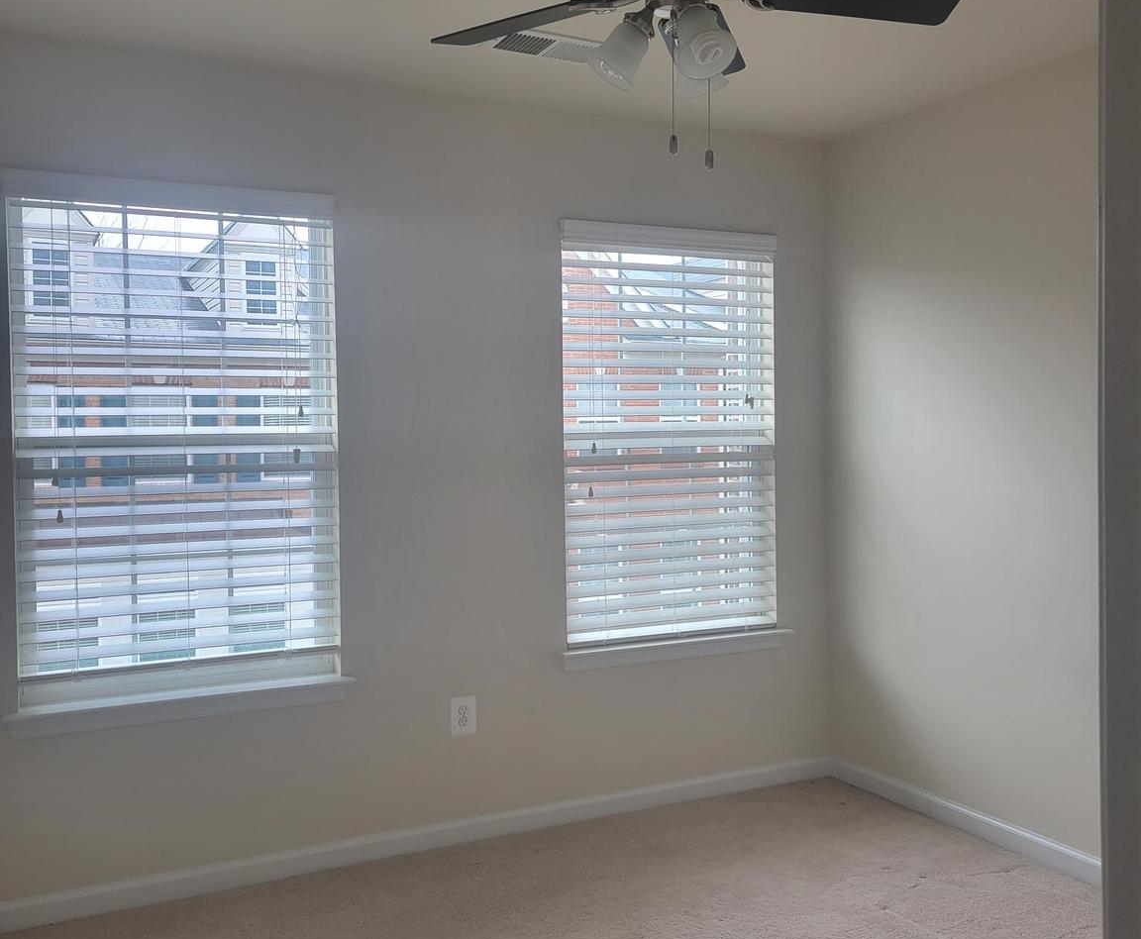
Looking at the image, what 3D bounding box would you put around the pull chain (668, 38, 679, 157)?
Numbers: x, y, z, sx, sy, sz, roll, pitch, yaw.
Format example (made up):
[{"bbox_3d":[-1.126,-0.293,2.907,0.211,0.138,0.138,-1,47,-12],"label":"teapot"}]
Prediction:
[{"bbox_3d":[0.200,-0.729,2.212,0.016,0.240,0.016,-2,2,-27],"label":"pull chain"}]

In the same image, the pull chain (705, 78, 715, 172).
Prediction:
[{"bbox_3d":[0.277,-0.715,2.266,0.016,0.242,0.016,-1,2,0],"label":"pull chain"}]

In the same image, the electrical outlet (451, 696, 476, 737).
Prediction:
[{"bbox_3d":[-0.345,0.806,3.733,0.083,0.123,0.010,-2,2,-27],"label":"electrical outlet"}]

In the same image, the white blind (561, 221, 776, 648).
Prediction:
[{"bbox_3d":[0.368,-0.130,4.088,0.890,1.450,0.070,-2,2,-27],"label":"white blind"}]

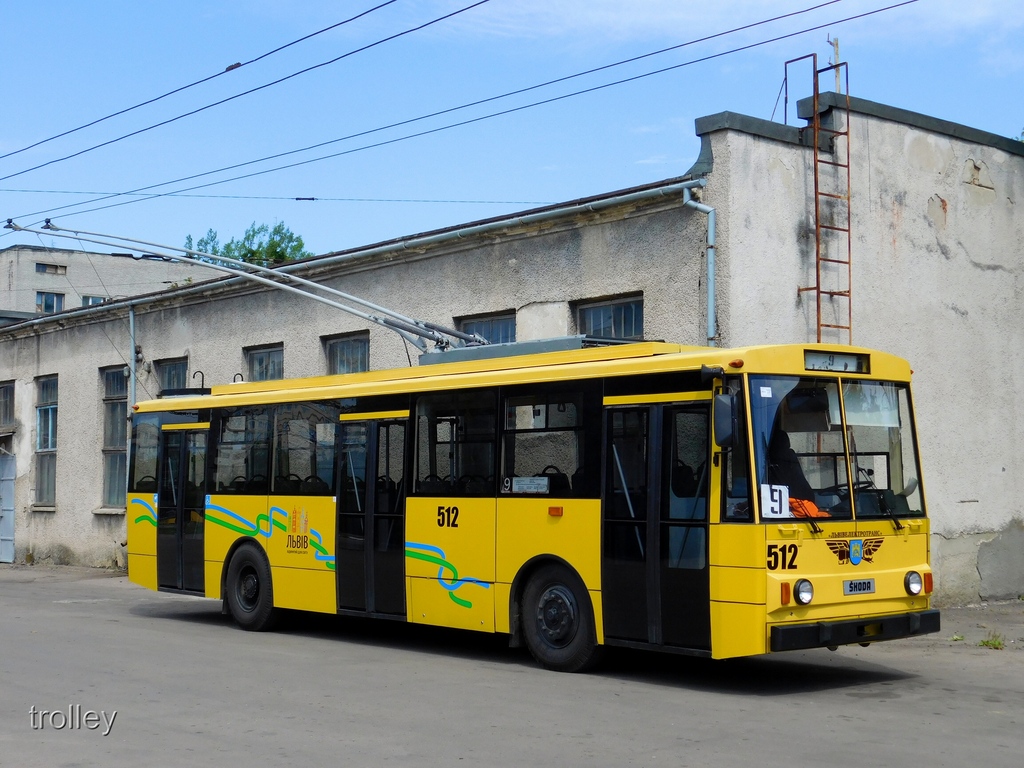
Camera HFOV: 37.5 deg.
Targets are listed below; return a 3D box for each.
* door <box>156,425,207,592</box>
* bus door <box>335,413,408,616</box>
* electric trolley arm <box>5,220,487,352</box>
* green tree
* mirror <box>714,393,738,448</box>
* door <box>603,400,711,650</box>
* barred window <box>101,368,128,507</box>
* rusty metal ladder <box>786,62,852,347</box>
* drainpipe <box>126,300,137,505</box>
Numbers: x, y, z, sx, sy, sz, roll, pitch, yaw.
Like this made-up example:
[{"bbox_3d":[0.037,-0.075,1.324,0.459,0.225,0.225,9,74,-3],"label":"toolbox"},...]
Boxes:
[{"bbox_3d":[-4.279,1.635,19.657,0.100,2.091,1.308,3,-5,-40],"label":"door"},{"bbox_3d":[-1.494,1.419,16.362,0.100,2.091,1.312,3,-5,-40],"label":"bus door"},{"bbox_3d":[-3.377,-1.286,18.423,6.700,0.500,0.820,16,2,21],"label":"electric trolley arm"},{"bbox_3d":[-13.075,-0.784,74.541,6.000,14.620,6.000,3,-5,-40],"label":"green tree"},{"bbox_3d":[1.756,0.299,12.349,0.200,0.450,0.130,0,-4,2],"label":"mirror"},{"bbox_3d":[1.274,1.203,13.085,0.100,2.091,1.303,3,-5,-40],"label":"door"},{"bbox_3d":[-8.024,1.070,30.417,0.180,2.820,1.300,3,-5,-40],"label":"barred window"},{"bbox_3d":[3.855,-1.546,18.853,0.700,5.070,0.520,3,-5,-40],"label":"rusty metal ladder"},{"bbox_3d":[-7.384,0.728,29.242,0.120,4.570,0.120,3,-5,-40],"label":"drainpipe"}]

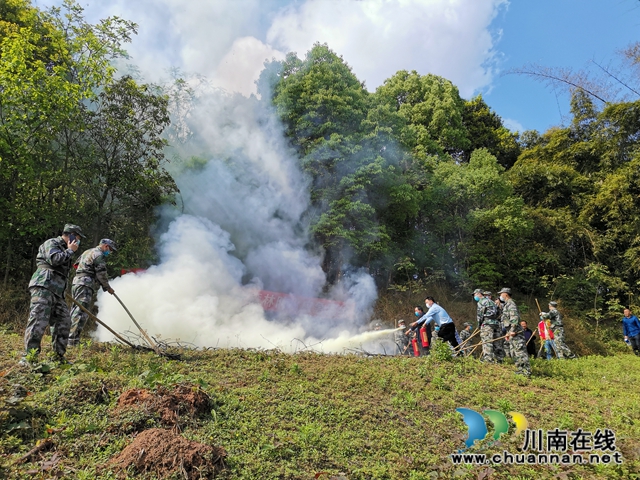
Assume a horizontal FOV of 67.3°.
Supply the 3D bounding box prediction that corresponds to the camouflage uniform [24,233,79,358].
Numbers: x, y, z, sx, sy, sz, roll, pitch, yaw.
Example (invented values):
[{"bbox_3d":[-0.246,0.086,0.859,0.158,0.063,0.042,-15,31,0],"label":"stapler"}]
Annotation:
[{"bbox_3d":[-3.268,0.688,5.850,0.520,1.520,0.550,0,0,-35],"label":"camouflage uniform"}]

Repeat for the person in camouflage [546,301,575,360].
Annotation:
[{"bbox_3d":[6.904,2.584,13.800,0.750,1.680,0.560,0,0,30],"label":"person in camouflage"}]

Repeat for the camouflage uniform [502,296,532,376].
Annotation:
[{"bbox_3d":[3.782,1.867,9.300,0.520,1.550,0.500,-1,-5,13],"label":"camouflage uniform"}]

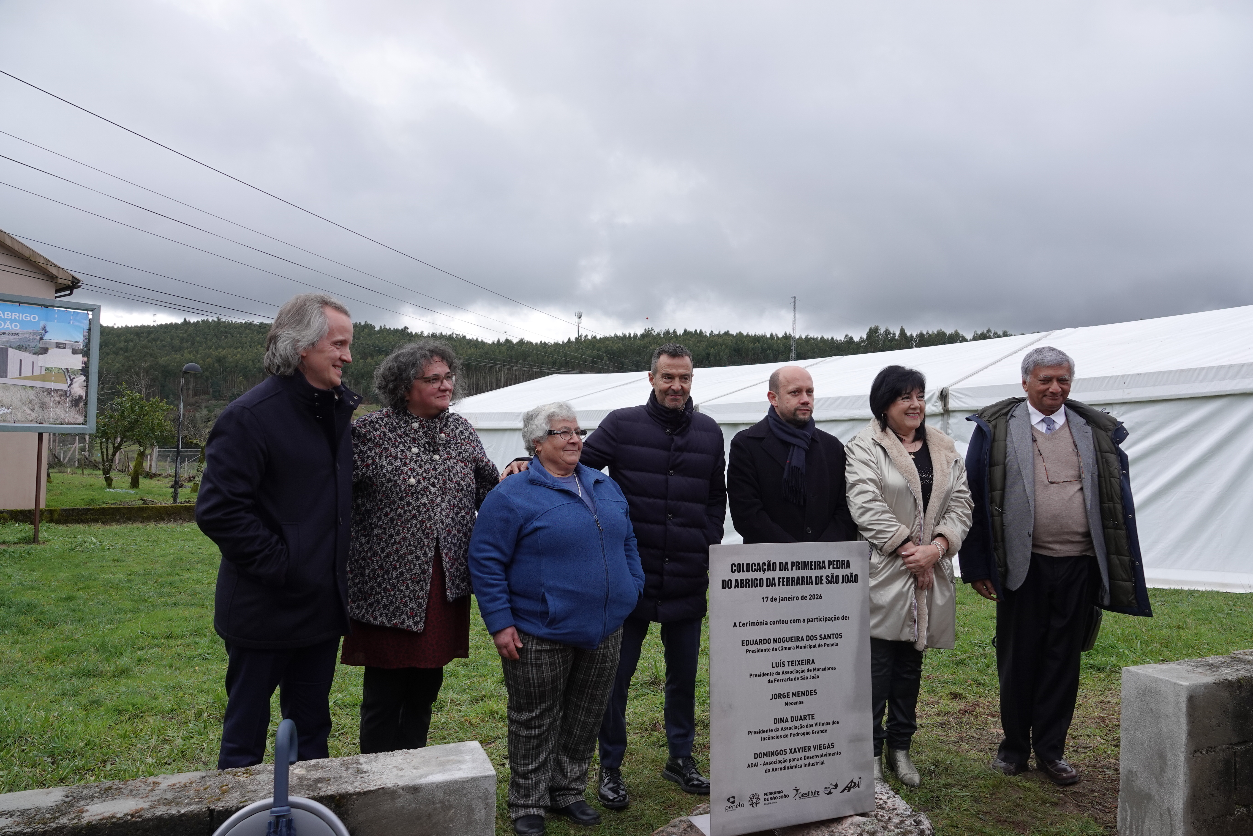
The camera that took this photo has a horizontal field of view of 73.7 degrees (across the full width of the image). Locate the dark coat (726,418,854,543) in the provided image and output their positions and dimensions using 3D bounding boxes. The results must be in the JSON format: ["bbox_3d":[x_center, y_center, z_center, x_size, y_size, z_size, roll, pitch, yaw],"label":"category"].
[{"bbox_3d":[0.685,0.462,3.470,0.530,0.950,0.360,2,-1,-2],"label":"dark coat"}]

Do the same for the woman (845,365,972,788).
[{"bbox_3d":[1.146,0.620,3.400,0.510,1.665,0.400,2,-1,4],"label":"woman"}]

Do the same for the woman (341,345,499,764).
[{"bbox_3d":[-0.701,0.575,2.830,0.600,1.670,0.420,2,-1,-32],"label":"woman"}]

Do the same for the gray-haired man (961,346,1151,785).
[{"bbox_3d":[1.788,0.583,3.480,0.770,1.765,0.450,2,-1,24],"label":"gray-haired man"}]

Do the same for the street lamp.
[{"bbox_3d":[-11.265,0.377,21.524,0.580,3.650,0.490,2,-1,0],"label":"street lamp"}]

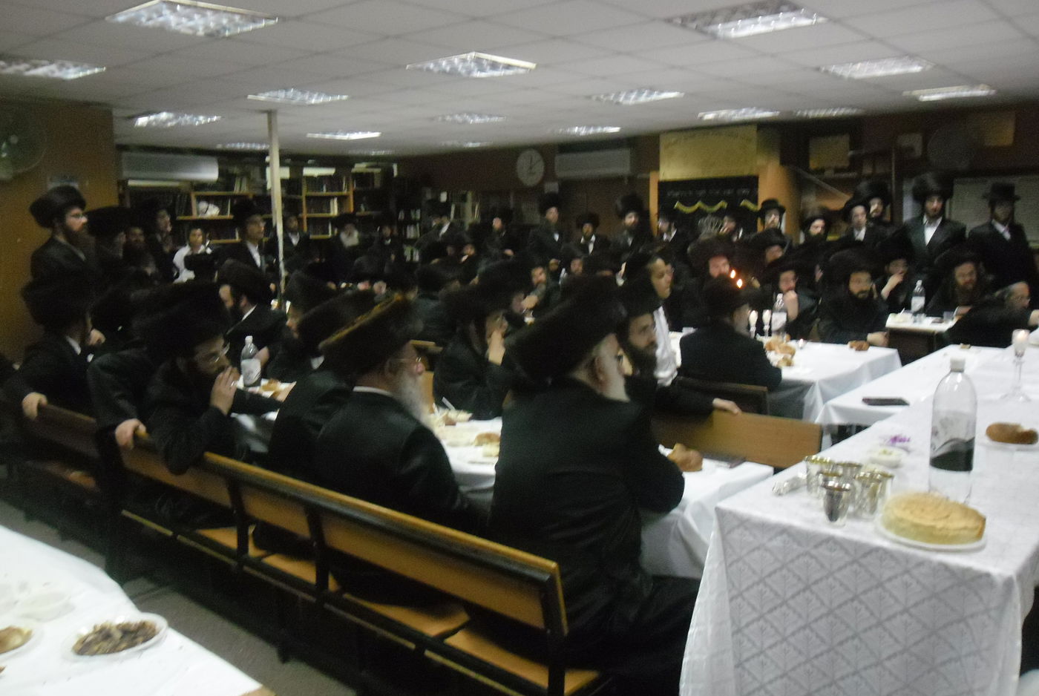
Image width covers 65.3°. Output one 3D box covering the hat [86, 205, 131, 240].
[{"bbox_3d":[-2.917,-0.890,5.750,0.360,0.210,0.360,-4,10,-18],"label":"hat"}]

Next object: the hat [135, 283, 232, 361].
[{"bbox_3d":[-1.266,-0.102,3.050,0.360,0.170,0.350,-30,18,-14],"label":"hat"}]

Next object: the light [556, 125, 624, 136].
[{"bbox_3d":[0.756,-2.397,8.827,0.580,0.070,0.580,8,13,40],"label":"light"}]

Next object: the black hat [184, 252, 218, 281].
[{"bbox_3d":[-2.716,-0.702,6.900,0.290,0.200,0.290,-8,12,-36],"label":"black hat"}]

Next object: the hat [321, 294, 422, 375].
[{"bbox_3d":[-0.482,-0.038,2.620,0.350,0.160,0.340,-36,25,-22],"label":"hat"}]

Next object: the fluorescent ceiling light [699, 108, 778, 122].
[{"bbox_3d":[2.075,-2.214,7.658,0.580,0.070,0.580,8,13,40],"label":"fluorescent ceiling light"}]

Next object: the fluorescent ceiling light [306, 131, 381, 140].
[{"bbox_3d":[-1.908,-2.321,8.798,0.580,0.070,0.580,7,13,40],"label":"fluorescent ceiling light"}]

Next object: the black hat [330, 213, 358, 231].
[{"bbox_3d":[-2.082,-1.495,9.600,0.330,0.190,0.340,-3,10,-12],"label":"black hat"}]

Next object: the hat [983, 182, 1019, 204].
[{"bbox_3d":[4.221,-1.358,7.100,0.330,0.150,0.350,5,7,30],"label":"hat"}]

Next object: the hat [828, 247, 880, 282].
[{"bbox_3d":[2.169,-0.539,5.250,0.340,0.210,0.340,-3,10,-12],"label":"hat"}]

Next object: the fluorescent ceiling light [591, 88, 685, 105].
[{"bbox_3d":[0.925,-1.970,6.323,0.580,0.070,0.580,8,13,40],"label":"fluorescent ceiling light"}]

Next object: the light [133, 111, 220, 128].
[{"bbox_3d":[-3.100,-2.092,7.326,0.580,0.070,0.580,8,13,40],"label":"light"}]

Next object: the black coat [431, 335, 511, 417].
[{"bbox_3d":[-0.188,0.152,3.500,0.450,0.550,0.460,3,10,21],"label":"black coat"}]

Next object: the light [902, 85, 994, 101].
[{"bbox_3d":[3.460,-2.056,6.498,0.580,0.070,0.580,7,13,40],"label":"light"}]

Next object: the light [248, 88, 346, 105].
[{"bbox_3d":[-1.692,-1.934,6.198,0.580,0.070,0.580,7,13,40],"label":"light"}]

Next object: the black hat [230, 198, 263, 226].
[{"bbox_3d":[-2.056,-1.020,6.100,0.270,0.190,0.260,6,12,36],"label":"black hat"}]

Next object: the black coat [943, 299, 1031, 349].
[{"bbox_3d":[2.916,-0.114,5.050,0.580,0.480,0.500,4,11,27],"label":"black coat"}]

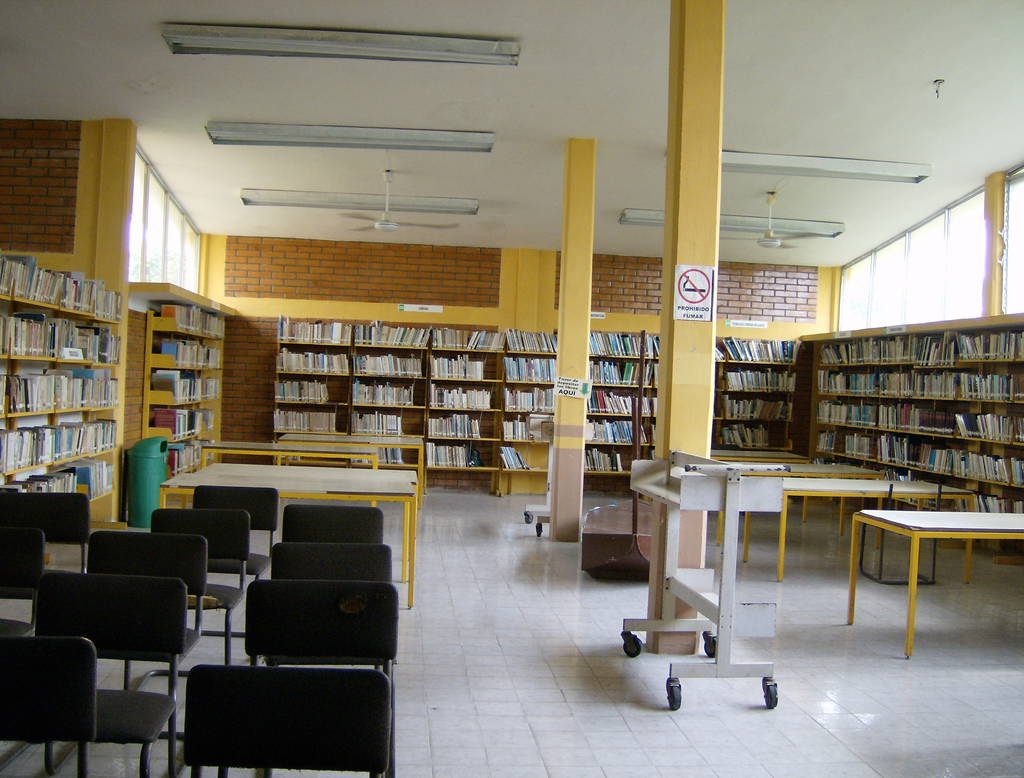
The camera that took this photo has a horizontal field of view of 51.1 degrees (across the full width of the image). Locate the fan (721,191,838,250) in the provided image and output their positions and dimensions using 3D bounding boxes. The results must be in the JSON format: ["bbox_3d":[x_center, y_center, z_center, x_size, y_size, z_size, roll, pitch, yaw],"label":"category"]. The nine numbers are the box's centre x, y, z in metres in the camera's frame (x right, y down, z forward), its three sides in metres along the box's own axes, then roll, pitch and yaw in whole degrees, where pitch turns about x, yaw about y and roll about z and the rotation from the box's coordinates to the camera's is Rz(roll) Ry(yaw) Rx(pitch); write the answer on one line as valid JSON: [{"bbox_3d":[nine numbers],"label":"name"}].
[{"bbox_3d":[2.625,-1.711,10.857,1.380,0.570,1.380,2,0,-6],"label":"fan"}]

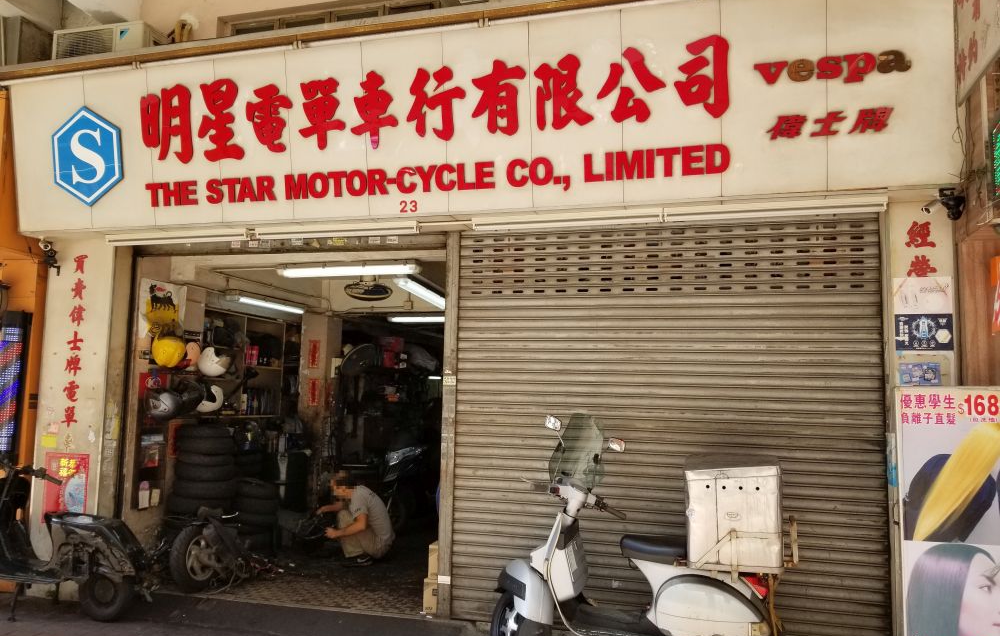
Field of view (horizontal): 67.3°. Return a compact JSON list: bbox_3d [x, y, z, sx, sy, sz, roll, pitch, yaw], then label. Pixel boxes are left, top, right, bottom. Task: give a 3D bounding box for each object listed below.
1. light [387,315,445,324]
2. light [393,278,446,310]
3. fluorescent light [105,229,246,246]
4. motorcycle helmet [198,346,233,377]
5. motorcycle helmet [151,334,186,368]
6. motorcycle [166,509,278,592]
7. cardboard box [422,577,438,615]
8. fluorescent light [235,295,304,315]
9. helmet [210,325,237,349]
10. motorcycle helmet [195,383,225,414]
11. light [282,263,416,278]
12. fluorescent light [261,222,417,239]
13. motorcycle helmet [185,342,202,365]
[{"bbox_3d":[-0.873,0.013,9.589,1.260,0.100,0.110,0,-5,17],"label":"light"},{"bbox_3d":[-0.704,-0.213,6.889,0.130,0.100,1.270,0,-8,16],"label":"light"},{"bbox_3d":[-2.406,-0.596,5.579,1.225,0.080,0.055,0,-6,16],"label":"fluorescent light"},{"bbox_3d":[-2.547,0.392,6.690,0.290,0.260,0.250,-14,-4,-5],"label":"motorcycle helmet"},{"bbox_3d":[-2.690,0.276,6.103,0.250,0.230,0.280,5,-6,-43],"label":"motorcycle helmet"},{"bbox_3d":[-2.098,1.760,5.750,0.400,0.540,0.850,-1,-5,22],"label":"motorcycle"},{"bbox_3d":[-0.346,1.913,5.218,0.270,0.215,0.300,0,-5,17],"label":"cardboard box"},{"bbox_3d":[-2.353,-0.134,7.713,0.110,0.090,1.250,0,-5,17],"label":"fluorescent light"},{"bbox_3d":[-2.590,0.183,7.036,0.280,0.240,0.240,-4,-7,41],"label":"helmet"},{"bbox_3d":[-2.548,0.716,6.599,0.250,0.250,0.290,2,-5,-16],"label":"motorcycle helmet"},{"bbox_3d":[-1.212,-0.381,6.022,1.260,0.100,0.130,0,-6,16],"label":"light"},{"bbox_3d":[-1.134,-0.605,5.218,1.225,0.080,0.055,0,-6,16],"label":"fluorescent light"},{"bbox_3d":[-2.661,0.314,6.469,0.240,0.250,0.280,-1,-6,22],"label":"motorcycle helmet"}]

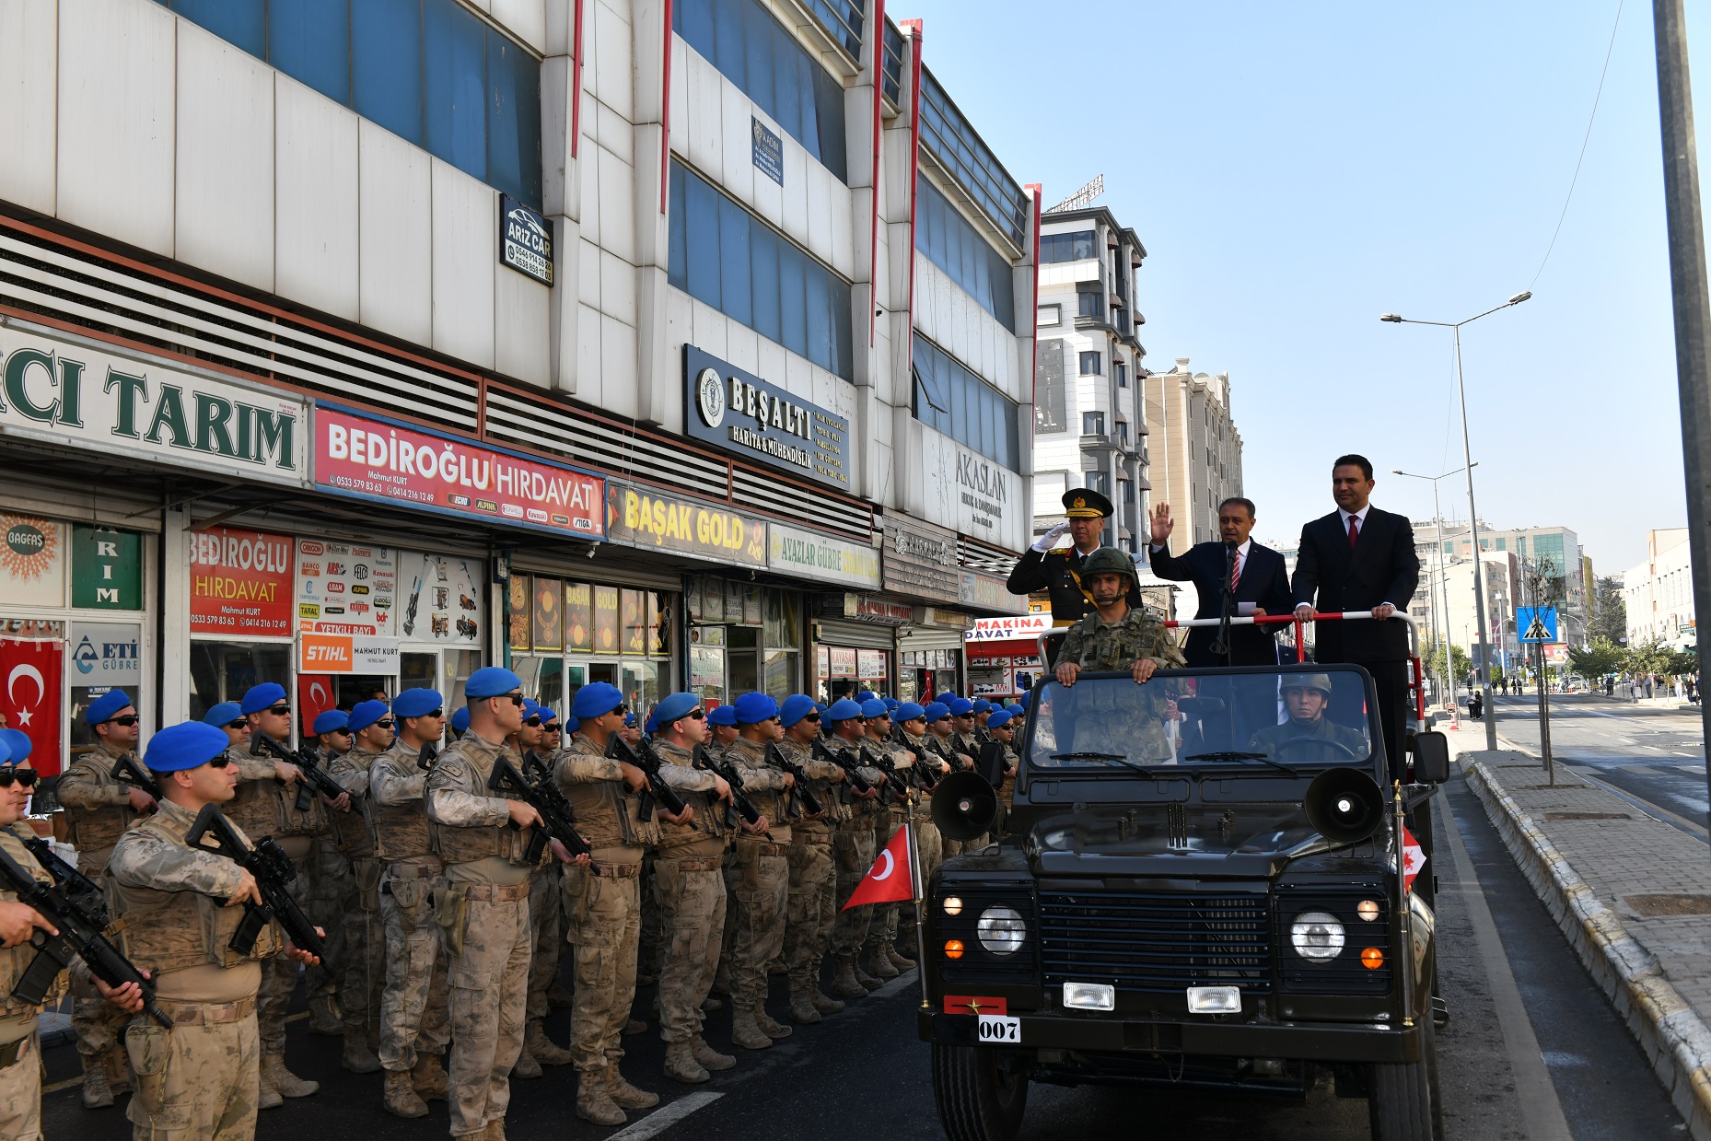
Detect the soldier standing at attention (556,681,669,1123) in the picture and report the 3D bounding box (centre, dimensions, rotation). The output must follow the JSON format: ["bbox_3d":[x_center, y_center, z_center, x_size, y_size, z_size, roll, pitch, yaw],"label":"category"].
[{"bbox_3d":[-1.021,1.408,7.036,0.540,1.840,0.600,-3,-5,18],"label":"soldier standing at attention"}]

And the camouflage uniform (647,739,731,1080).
[{"bbox_3d":[-0.745,1.593,7.718,0.400,1.550,0.500,-4,-5,26],"label":"camouflage uniform"}]

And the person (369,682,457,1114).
[{"bbox_3d":[-1.914,1.460,7.293,0.540,1.830,0.600,-3,-5,18],"label":"person"}]

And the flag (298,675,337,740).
[{"bbox_3d":[-5.162,1.325,15.559,0.060,0.740,0.500,-3,-5,19],"label":"flag"}]

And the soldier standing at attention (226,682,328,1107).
[{"bbox_3d":[-2.614,1.467,7.427,0.460,1.860,0.540,-4,-5,26],"label":"soldier standing at attention"}]

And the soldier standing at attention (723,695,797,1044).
[{"bbox_3d":[-0.436,1.534,8.448,0.540,1.790,0.600,-3,-5,18],"label":"soldier standing at attention"}]

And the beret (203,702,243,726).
[{"bbox_3d":[-3.137,0.722,8.050,0.210,0.130,0.190,-4,-5,26],"label":"beret"}]

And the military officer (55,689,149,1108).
[{"bbox_3d":[-3.475,1.514,7.574,0.540,1.860,0.600,-3,-5,18],"label":"military officer"}]

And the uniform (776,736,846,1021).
[{"bbox_3d":[-0.183,1.588,9.131,0.540,1.780,0.600,-3,-5,18],"label":"uniform"}]

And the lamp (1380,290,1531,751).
[{"bbox_3d":[14.632,-1.021,38.269,3.450,10.500,0.350,-4,-5,23],"label":"lamp"}]

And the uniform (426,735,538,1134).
[{"bbox_3d":[-1.378,1.425,6.004,0.410,1.570,0.510,-4,-5,26],"label":"uniform"}]

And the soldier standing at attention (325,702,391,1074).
[{"bbox_3d":[-2.390,1.564,8.187,0.540,1.800,0.600,-3,-5,18],"label":"soldier standing at attention"}]

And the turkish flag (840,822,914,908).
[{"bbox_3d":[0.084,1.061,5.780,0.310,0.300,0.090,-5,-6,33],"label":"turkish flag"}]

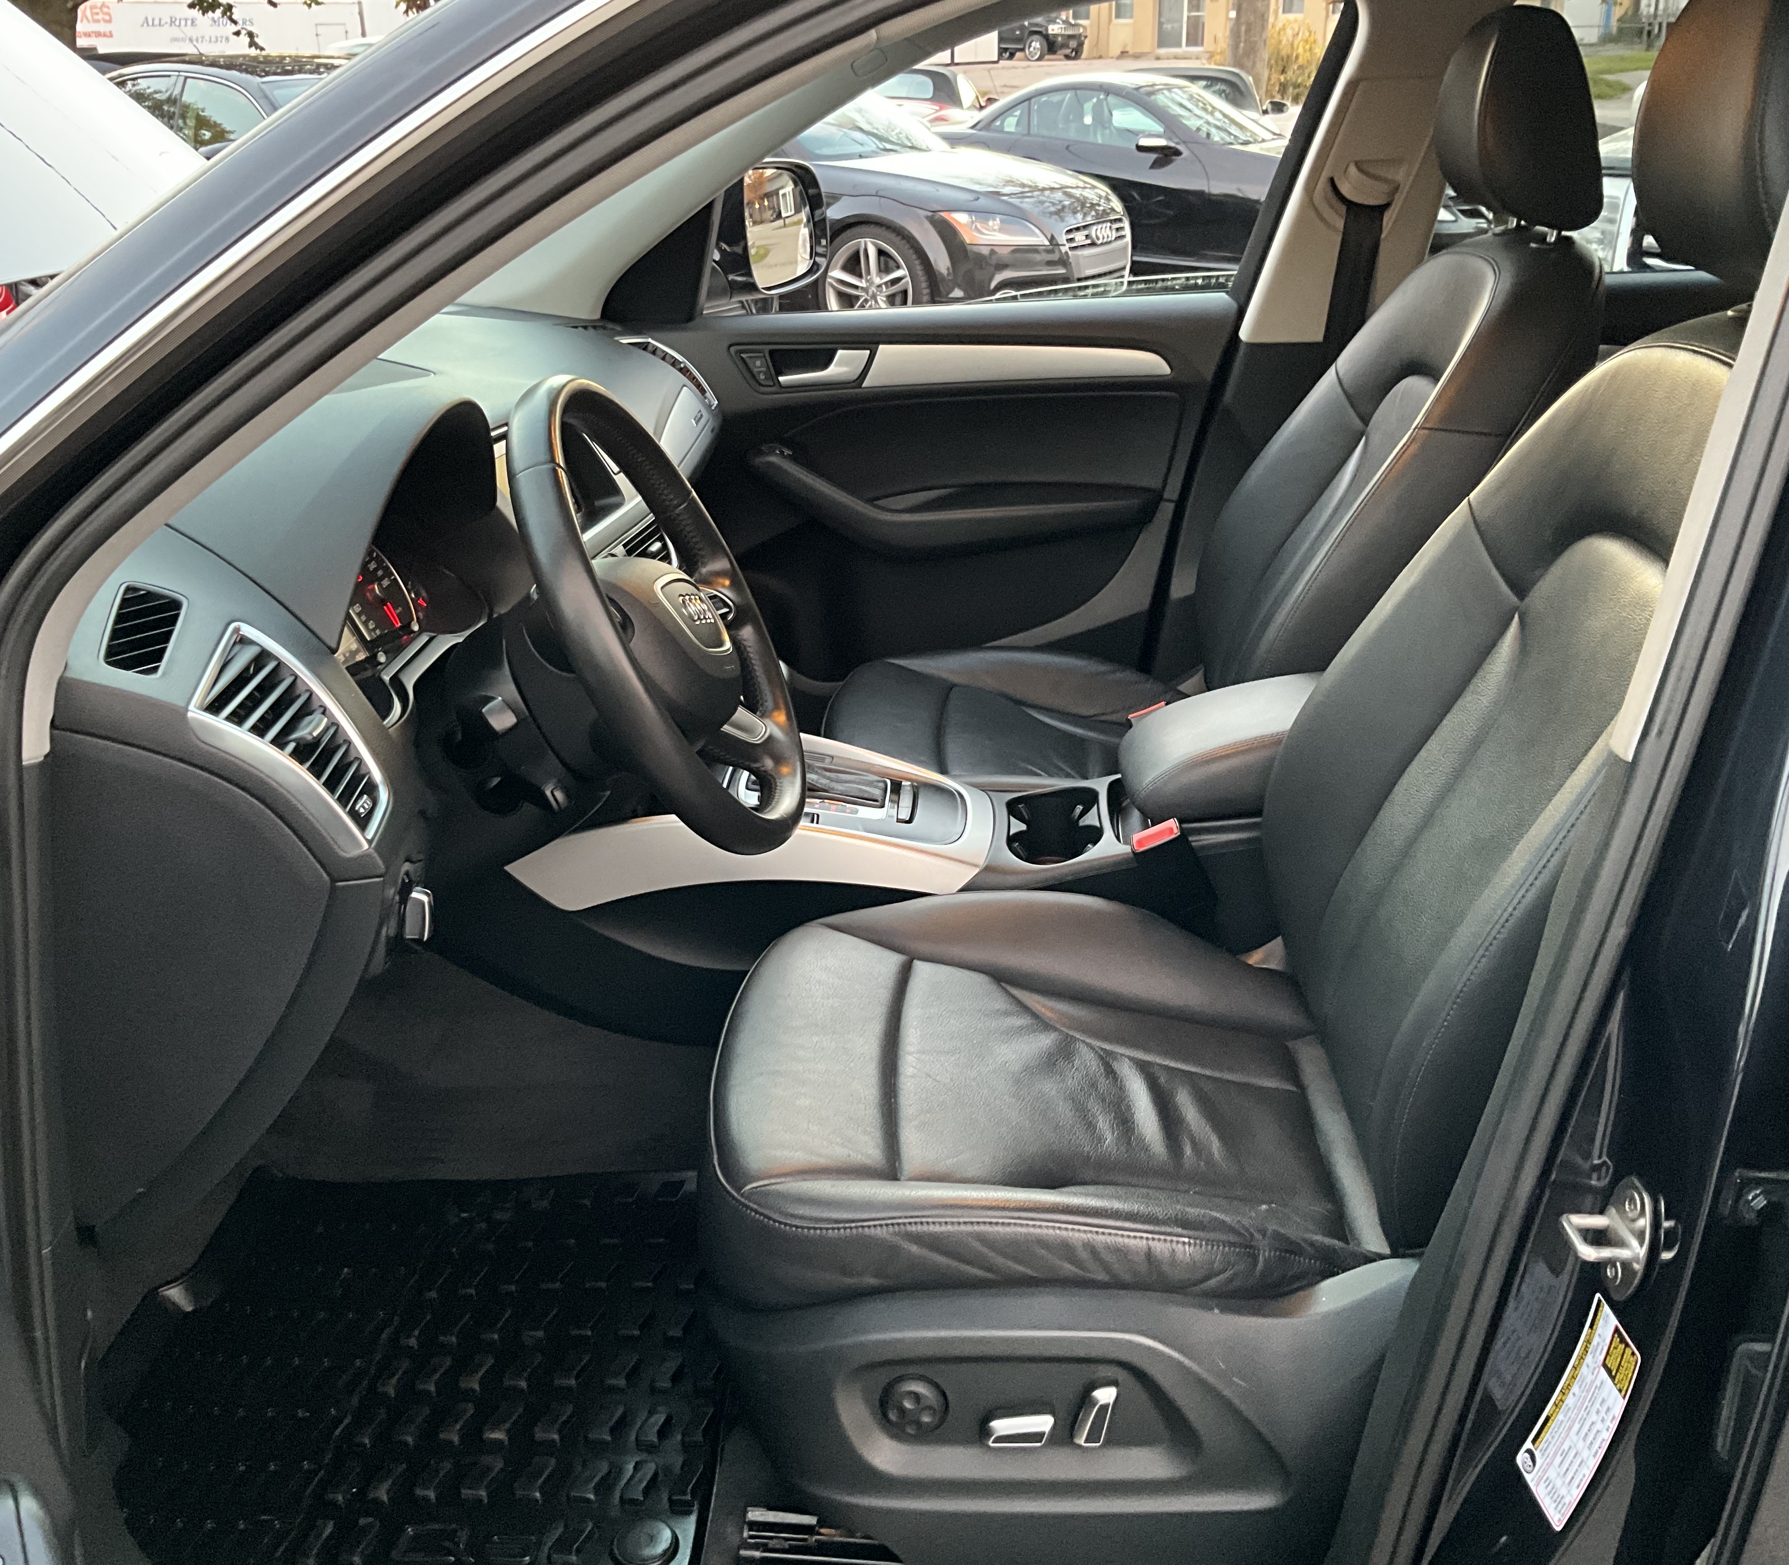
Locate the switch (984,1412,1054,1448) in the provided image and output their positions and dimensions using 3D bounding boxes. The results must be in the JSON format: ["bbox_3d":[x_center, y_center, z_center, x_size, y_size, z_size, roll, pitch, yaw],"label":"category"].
[{"bbox_3d":[0.082,0.421,1.144,0.046,0.018,0.020,1,14,3],"label":"switch"}]

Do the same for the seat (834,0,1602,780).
[{"bbox_3d":[0.315,-0.313,1.939,0.830,1.000,0.540,1,22,3],"label":"seat"}]

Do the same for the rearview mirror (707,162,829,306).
[{"bbox_3d":[-0.171,-0.757,2.399,0.150,0.185,0.220,8,24,19],"label":"rearview mirror"}]

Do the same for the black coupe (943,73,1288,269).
[{"bbox_3d":[1.850,-4.246,12.203,4.200,1.310,1.800,14,26,30],"label":"black coupe"}]

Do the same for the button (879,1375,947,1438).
[{"bbox_3d":[0.012,0.408,1.143,0.043,0.043,0.016,1,14,3],"label":"button"}]

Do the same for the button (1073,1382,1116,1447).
[{"bbox_3d":[0.136,0.428,1.181,0.021,0.042,0.016,14,23,-2],"label":"button"}]

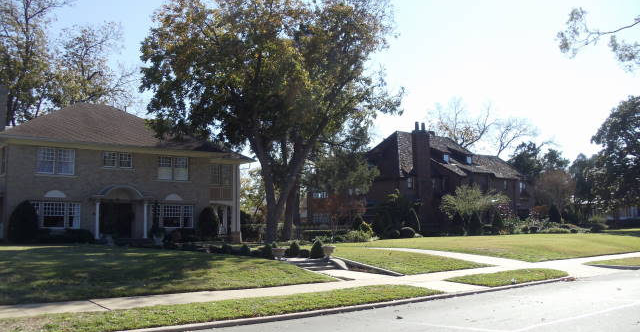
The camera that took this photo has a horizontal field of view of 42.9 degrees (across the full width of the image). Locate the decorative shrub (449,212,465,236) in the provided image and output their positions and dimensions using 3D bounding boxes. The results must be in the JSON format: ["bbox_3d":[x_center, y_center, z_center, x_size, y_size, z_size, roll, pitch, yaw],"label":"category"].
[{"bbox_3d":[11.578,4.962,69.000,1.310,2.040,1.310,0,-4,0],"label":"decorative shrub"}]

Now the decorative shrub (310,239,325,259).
[{"bbox_3d":[-0.095,3.129,30.853,0.530,0.750,0.520,0,-4,0],"label":"decorative shrub"}]

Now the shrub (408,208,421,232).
[{"bbox_3d":[7.493,4.423,64.851,1.200,2.070,1.150,0,-4,7],"label":"shrub"}]

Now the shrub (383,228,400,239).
[{"bbox_3d":[4.993,4.713,56.807,1.260,0.700,1.150,0,-4,5],"label":"shrub"}]

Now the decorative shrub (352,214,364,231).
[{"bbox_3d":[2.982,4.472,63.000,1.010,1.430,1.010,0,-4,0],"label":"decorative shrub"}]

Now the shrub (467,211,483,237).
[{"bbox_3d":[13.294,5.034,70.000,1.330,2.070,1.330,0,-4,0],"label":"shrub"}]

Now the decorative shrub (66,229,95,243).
[{"bbox_3d":[-13.788,4.001,46.832,1.610,0.800,1.200,1,-4,-16],"label":"decorative shrub"}]

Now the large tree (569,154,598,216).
[{"bbox_3d":[35.248,3.186,108.000,5.580,9.960,5.580,0,-4,0],"label":"large tree"}]

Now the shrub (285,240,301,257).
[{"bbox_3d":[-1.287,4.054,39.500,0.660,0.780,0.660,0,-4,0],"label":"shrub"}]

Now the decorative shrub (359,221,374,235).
[{"bbox_3d":[3.078,4.136,53.842,1.190,1.060,1.100,0,-4,3],"label":"decorative shrub"}]

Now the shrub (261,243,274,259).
[{"bbox_3d":[-1.946,3.132,30.151,0.520,0.590,0.500,0,-4,-4],"label":"shrub"}]

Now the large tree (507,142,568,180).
[{"bbox_3d":[27.806,2.493,104.000,7.670,10.990,7.670,0,-4,0],"label":"large tree"}]

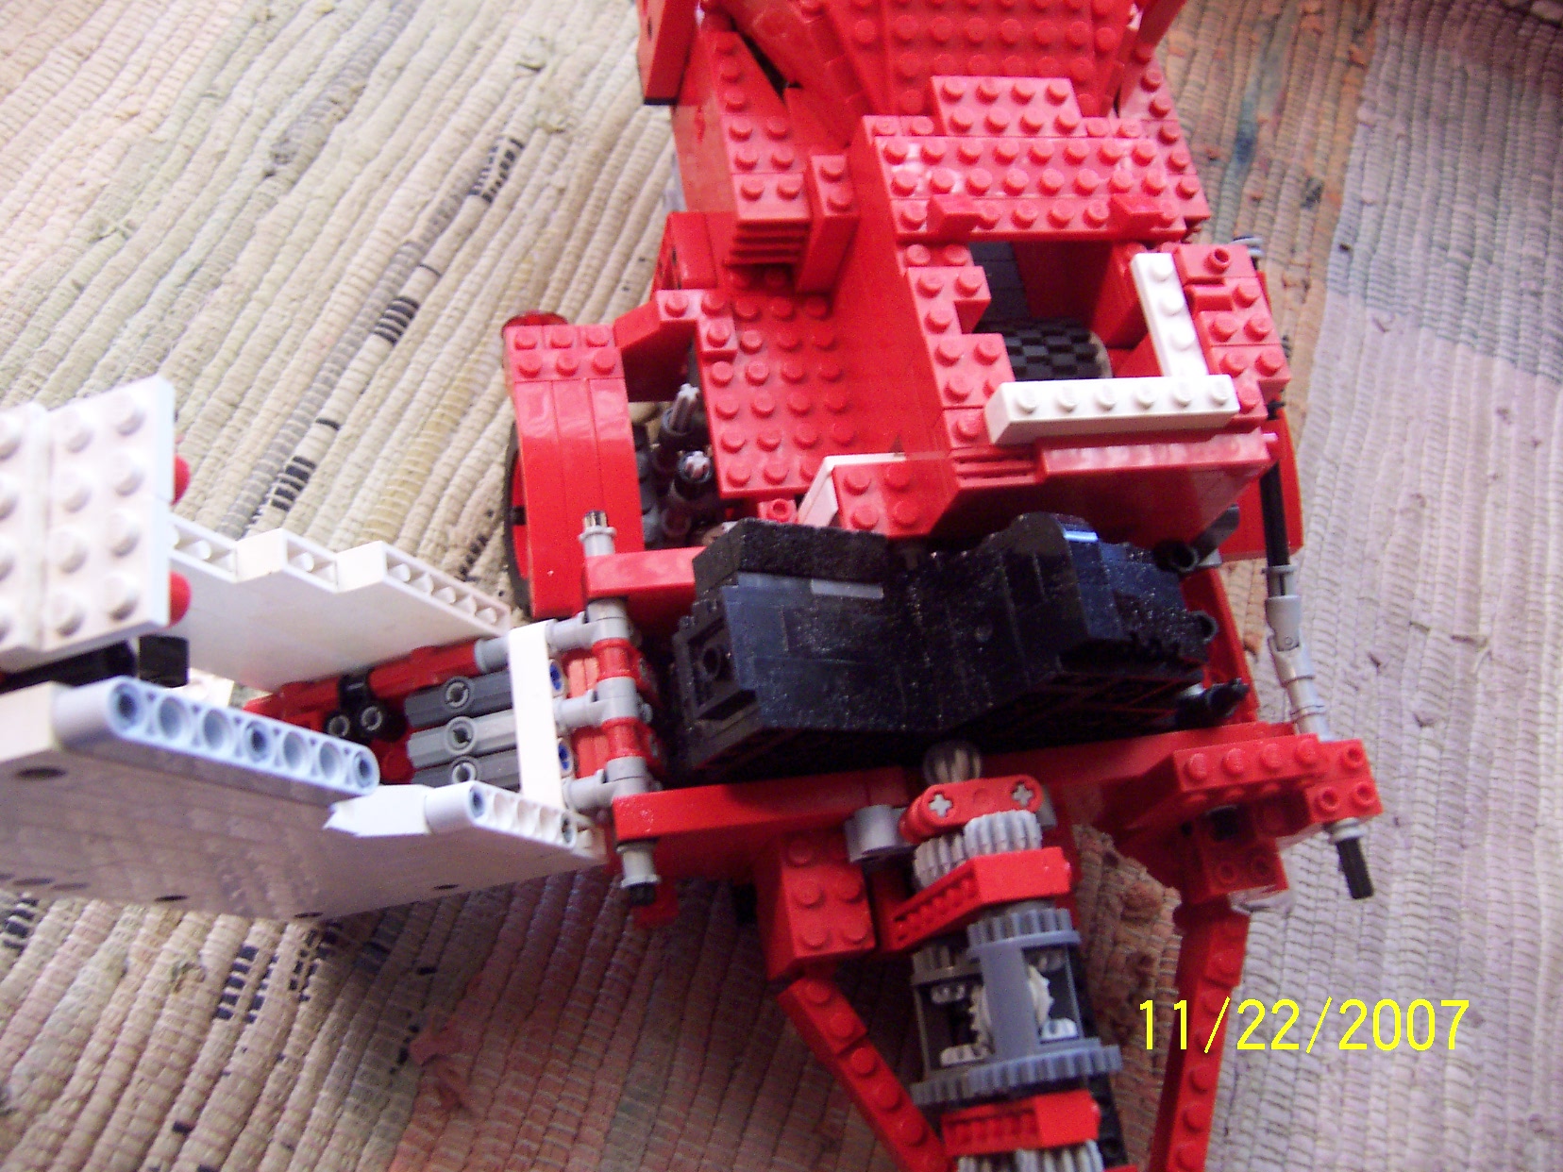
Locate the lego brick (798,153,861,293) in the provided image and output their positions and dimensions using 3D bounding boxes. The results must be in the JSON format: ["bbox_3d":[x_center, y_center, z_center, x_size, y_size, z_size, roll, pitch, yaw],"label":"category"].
[{"bbox_3d":[0.008,-0.079,0.325,0.008,0.030,0.016,-5,67,-16],"label":"lego brick"}]

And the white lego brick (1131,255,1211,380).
[{"bbox_3d":[0.077,-0.052,0.295,0.008,0.005,0.032,-5,67,-16],"label":"white lego brick"}]

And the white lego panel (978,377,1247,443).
[{"bbox_3d":[0.064,-0.034,0.284,0.048,0.011,0.008,-4,69,-16],"label":"white lego panel"}]

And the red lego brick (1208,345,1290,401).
[{"bbox_3d":[0.091,-0.042,0.295,0.016,0.011,0.008,-5,67,-16],"label":"red lego brick"}]

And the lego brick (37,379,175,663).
[{"bbox_3d":[-0.082,-0.009,0.180,0.017,0.005,0.032,-14,68,19],"label":"lego brick"}]

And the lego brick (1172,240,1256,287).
[{"bbox_3d":[0.089,-0.066,0.306,0.016,0.005,0.008,-4,68,-16],"label":"lego brick"}]

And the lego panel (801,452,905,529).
[{"bbox_3d":[0.015,-0.017,0.310,0.017,0.027,0.010,-5,68,-15],"label":"lego panel"}]

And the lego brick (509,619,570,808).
[{"bbox_3d":[-0.046,0.026,0.284,0.008,0.008,0.040,-15,67,8],"label":"lego brick"}]

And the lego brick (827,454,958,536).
[{"bbox_3d":[0.019,-0.017,0.289,0.016,0.005,0.016,-5,67,-16],"label":"lego brick"}]

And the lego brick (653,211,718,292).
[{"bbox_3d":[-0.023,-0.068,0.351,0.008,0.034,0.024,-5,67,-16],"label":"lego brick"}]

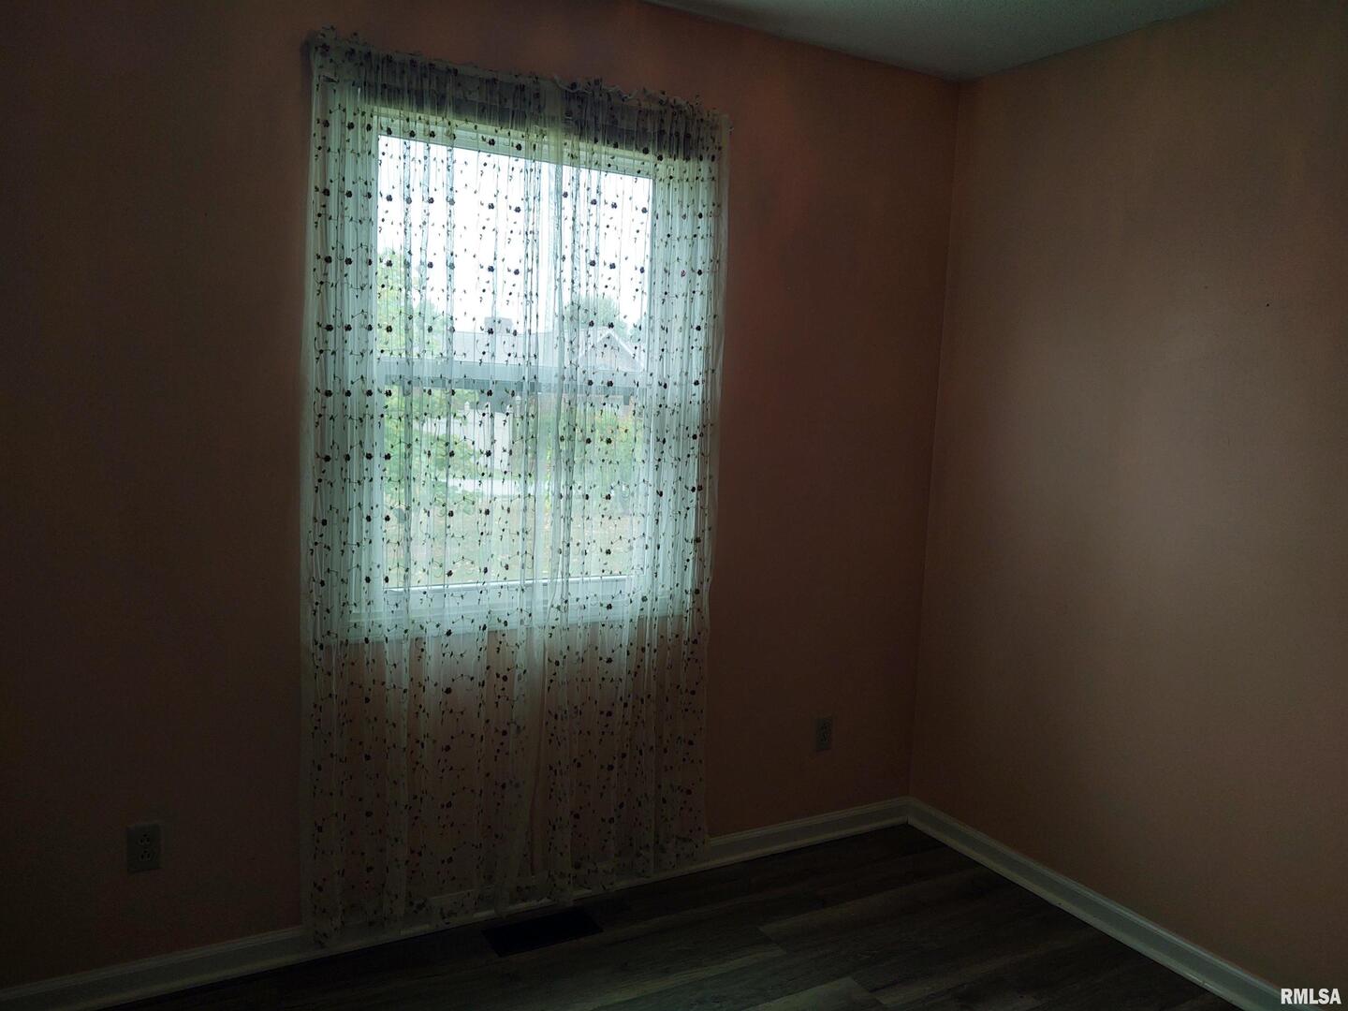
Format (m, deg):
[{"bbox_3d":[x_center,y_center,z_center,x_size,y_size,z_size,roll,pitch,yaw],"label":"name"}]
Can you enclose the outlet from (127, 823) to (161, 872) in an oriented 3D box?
[{"bbox_3d":[-1.225,0.792,2.432,0.071,0.115,0.009,-2,8,-30],"label":"outlet"}]

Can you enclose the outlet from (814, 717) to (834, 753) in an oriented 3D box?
[{"bbox_3d":[0.486,0.742,3.408,0.071,0.115,0.009,-2,8,-30],"label":"outlet"}]

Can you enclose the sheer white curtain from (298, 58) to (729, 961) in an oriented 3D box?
[{"bbox_3d":[-0.379,0.009,2.743,1.130,2.161,0.090,-2,8,-30],"label":"sheer white curtain"}]

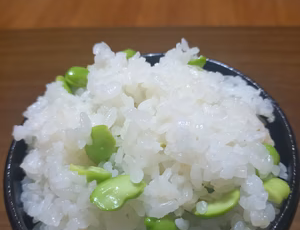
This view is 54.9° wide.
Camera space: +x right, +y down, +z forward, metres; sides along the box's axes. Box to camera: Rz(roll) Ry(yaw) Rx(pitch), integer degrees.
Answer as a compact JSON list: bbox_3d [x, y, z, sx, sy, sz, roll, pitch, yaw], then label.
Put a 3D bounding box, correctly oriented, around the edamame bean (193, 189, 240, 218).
[{"bbox_3d":[0.020,0.027,0.088,0.015,0.006,0.008,-5,34,-7],"label":"edamame bean"}]

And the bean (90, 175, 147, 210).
[{"bbox_3d":[-0.009,0.023,0.085,0.016,0.006,0.009,-19,60,-11],"label":"bean"}]

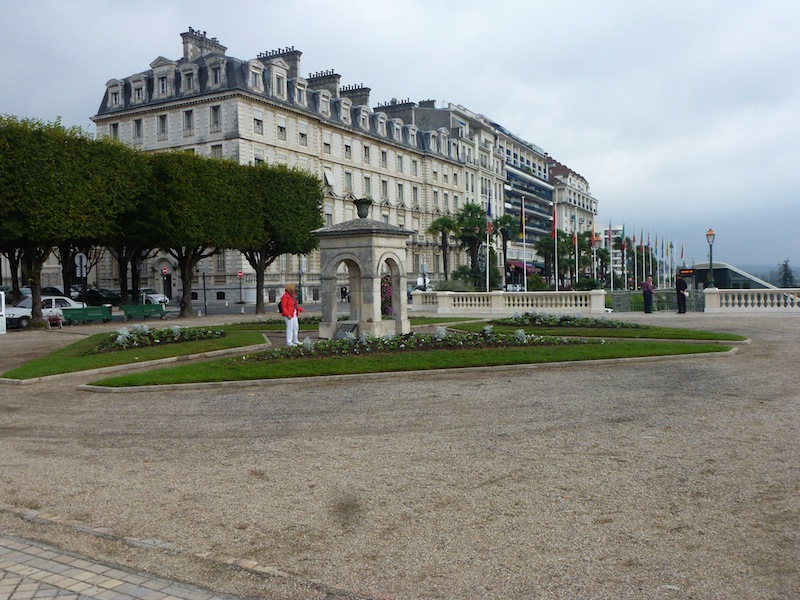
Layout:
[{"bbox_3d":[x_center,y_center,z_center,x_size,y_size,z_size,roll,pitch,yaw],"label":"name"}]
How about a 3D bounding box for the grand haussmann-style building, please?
[{"bbox_3d":[11.100,-14.232,124.500,19.000,25.500,142.000,-1,2,27],"label":"grand haussmann-style building"}]

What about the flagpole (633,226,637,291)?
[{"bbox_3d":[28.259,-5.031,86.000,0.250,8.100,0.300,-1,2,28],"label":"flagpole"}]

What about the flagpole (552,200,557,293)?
[{"bbox_3d":[9.801,-3.016,45.300,0.130,6.700,0.130,-1,2,0],"label":"flagpole"}]

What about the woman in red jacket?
[{"bbox_3d":[-2.782,0.381,18.200,0.550,1.640,0.520,-1,2,16],"label":"woman in red jacket"}]

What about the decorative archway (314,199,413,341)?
[{"bbox_3d":[-1.050,-0.953,21.200,2.200,4.080,2.200,0,2,31],"label":"decorative archway"}]

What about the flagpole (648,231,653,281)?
[{"bbox_3d":[27.679,-4.422,79.000,0.130,6.600,0.130,-1,2,0],"label":"flagpole"}]

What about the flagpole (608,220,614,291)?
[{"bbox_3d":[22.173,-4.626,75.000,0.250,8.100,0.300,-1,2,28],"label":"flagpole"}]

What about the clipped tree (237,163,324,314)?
[{"bbox_3d":[-7.622,-3.261,40.300,4.900,8.100,4.900,-1,2,28],"label":"clipped tree"}]

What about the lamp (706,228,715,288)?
[{"bbox_3d":[14.196,-1.903,32.700,0.420,2.720,0.420,-1,2,0],"label":"lamp"}]

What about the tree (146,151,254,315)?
[{"bbox_3d":[-10.652,-3.142,36.600,4.900,7.800,5.200,0,2,30],"label":"tree"}]

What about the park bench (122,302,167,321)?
[{"bbox_3d":[-12.885,0.665,36.200,0.650,0.770,2.450,-1,2,28],"label":"park bench"}]

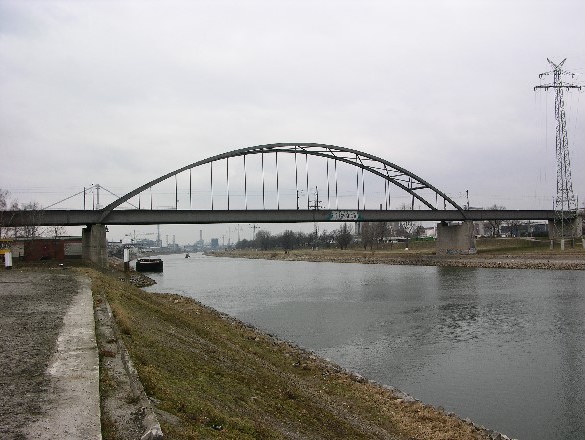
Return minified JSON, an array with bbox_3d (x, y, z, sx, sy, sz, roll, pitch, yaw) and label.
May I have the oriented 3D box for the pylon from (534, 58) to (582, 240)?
[{"bbox_3d":[79.035,-18.889,173.296,12.900,54.800,7.300,-2,-3,10],"label":"pylon"}]

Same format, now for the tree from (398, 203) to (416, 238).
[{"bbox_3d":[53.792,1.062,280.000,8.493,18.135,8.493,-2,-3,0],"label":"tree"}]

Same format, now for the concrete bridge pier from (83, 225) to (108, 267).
[{"bbox_3d":[-44.029,5.933,131.555,3.300,8.900,13.000,0,-3,-29],"label":"concrete bridge pier"}]

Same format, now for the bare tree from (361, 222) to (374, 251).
[{"bbox_3d":[39.181,8.228,310.000,6.791,14.863,6.791,-2,-3,0],"label":"bare tree"}]

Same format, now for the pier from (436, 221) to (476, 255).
[{"bbox_3d":[50.976,5.652,184.786,3.300,10.000,13.000,0,-3,-29],"label":"pier"}]

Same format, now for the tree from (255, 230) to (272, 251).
[{"bbox_3d":[-26.390,18.883,540.000,14.560,17.714,14.560,-2,-3,0],"label":"tree"}]

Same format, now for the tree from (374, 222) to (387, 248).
[{"bbox_3d":[45.231,7.838,305.000,7.453,14.110,7.453,-2,-3,0],"label":"tree"}]

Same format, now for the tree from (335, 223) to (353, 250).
[{"bbox_3d":[30.233,9.651,345.000,10.465,15.786,10.465,-2,-3,0],"label":"tree"}]

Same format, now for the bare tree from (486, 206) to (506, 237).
[{"bbox_3d":[89.629,0.397,262.000,9.051,14.457,9.051,-2,-3,0],"label":"bare tree"}]

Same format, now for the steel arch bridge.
[{"bbox_3d":[2.734,-9.432,159.252,109.250,20.900,11.800,0,-3,-29],"label":"steel arch bridge"}]

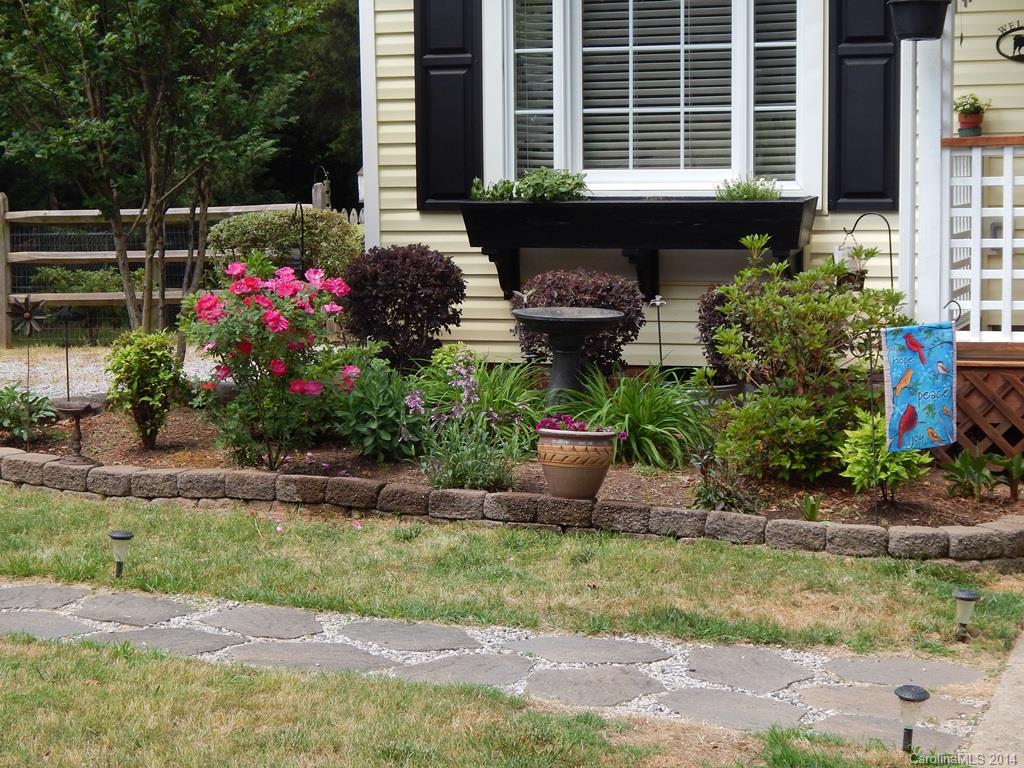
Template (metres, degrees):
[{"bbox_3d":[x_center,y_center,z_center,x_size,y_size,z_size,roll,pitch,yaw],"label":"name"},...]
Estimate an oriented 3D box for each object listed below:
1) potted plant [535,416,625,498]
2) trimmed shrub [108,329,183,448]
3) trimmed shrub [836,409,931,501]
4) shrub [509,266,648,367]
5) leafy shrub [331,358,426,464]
[{"bbox_3d":[0.270,0.295,8.300,0.345,0.335,0.335,-1,6,0],"label":"potted plant"},{"bbox_3d":[-1.706,0.025,9.450,0.335,0.540,0.335,-2,6,-10],"label":"trimmed shrub"},{"bbox_3d":[1.465,0.278,8.050,0.370,0.360,0.360,-1,6,0],"label":"trimmed shrub"},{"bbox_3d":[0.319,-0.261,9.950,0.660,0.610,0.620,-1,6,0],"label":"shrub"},{"bbox_3d":[-0.595,0.123,9.100,0.410,0.470,0.410,-1,6,0],"label":"leafy shrub"}]

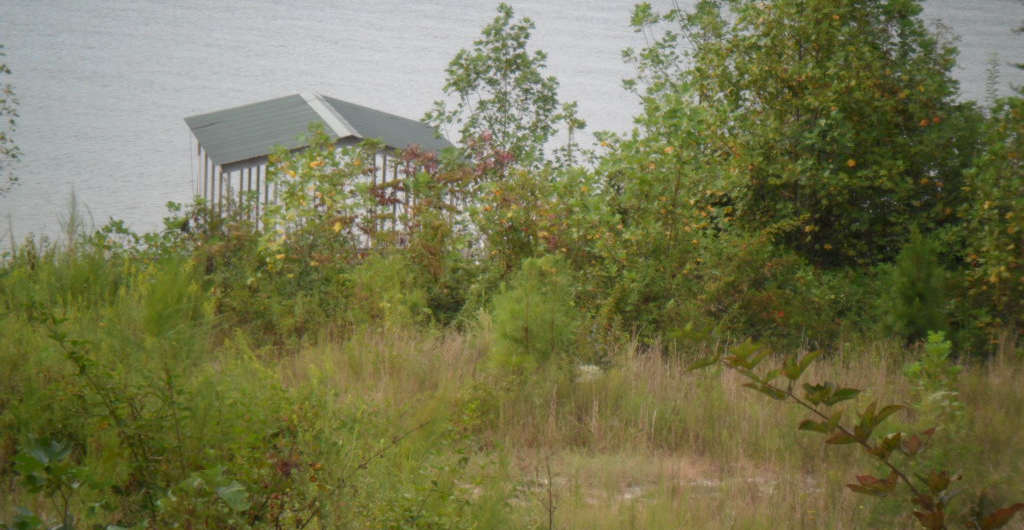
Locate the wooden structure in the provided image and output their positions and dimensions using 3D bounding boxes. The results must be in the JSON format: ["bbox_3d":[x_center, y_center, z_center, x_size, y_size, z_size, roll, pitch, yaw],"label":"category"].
[{"bbox_3d":[-5.390,-2.654,117.282,7.500,3.700,8.250,0,11,-12],"label":"wooden structure"}]

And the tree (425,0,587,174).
[{"bbox_3d":[-0.274,-2.523,88.609,3.500,6.600,3.400,3,11,0],"label":"tree"}]

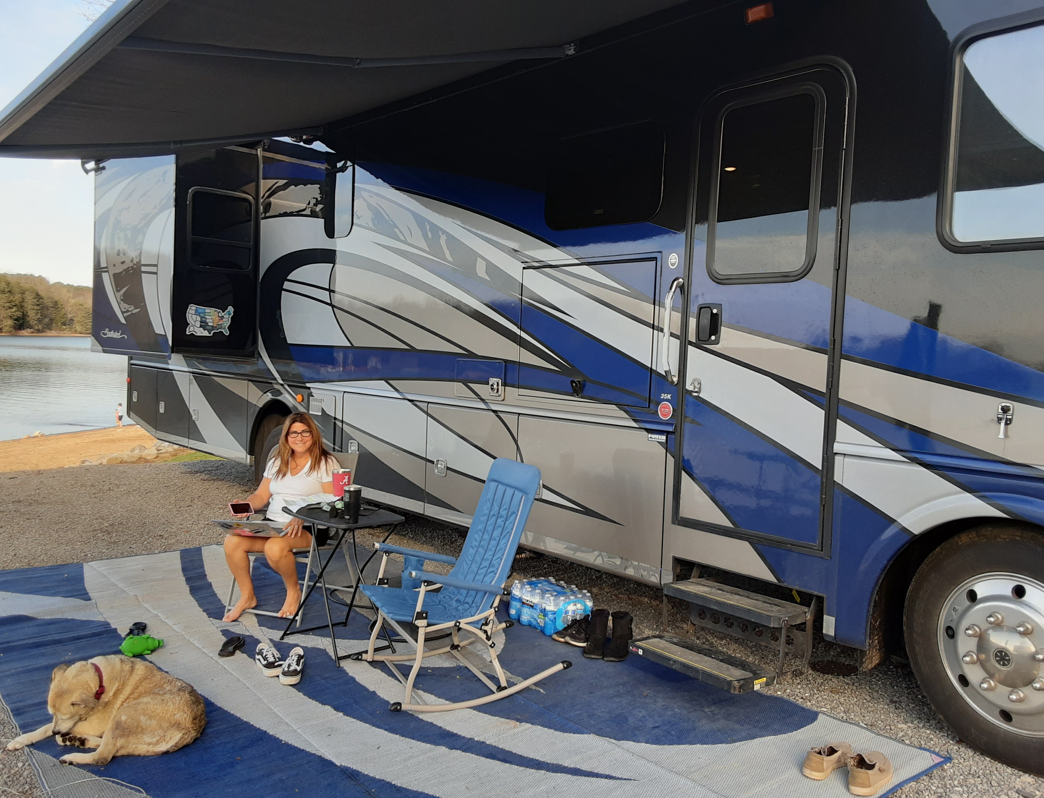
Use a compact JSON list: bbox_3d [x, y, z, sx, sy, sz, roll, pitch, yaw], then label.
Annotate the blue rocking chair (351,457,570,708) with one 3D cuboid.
[{"bbox_3d":[-0.285,0.773,3.909,0.870,0.980,0.650,1,3,-26],"label":"blue rocking chair"}]

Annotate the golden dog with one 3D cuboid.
[{"bbox_3d":[-1.475,1.102,3.170,0.620,0.300,0.460,2,3,-10],"label":"golden dog"}]

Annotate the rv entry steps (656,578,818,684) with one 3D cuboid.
[{"bbox_3d":[1.002,1.044,3.999,0.340,0.280,0.650,0,4,-41],"label":"rv entry steps"}]

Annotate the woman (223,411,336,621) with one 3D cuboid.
[{"bbox_3d":[-1.324,0.630,4.735,0.520,1.090,0.600,3,3,17],"label":"woman"}]

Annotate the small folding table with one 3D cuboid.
[{"bbox_3d":[-0.900,0.893,4.275,0.390,0.650,0.585,0,4,-41],"label":"small folding table"}]

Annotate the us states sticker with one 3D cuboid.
[{"bbox_3d":[-2.773,-0.698,7.645,0.430,0.280,0.006,0,4,-41],"label":"us states sticker"}]

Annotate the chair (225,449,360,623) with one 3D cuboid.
[{"bbox_3d":[-1.289,0.727,4.827,0.600,0.890,0.570,3,3,18],"label":"chair"}]

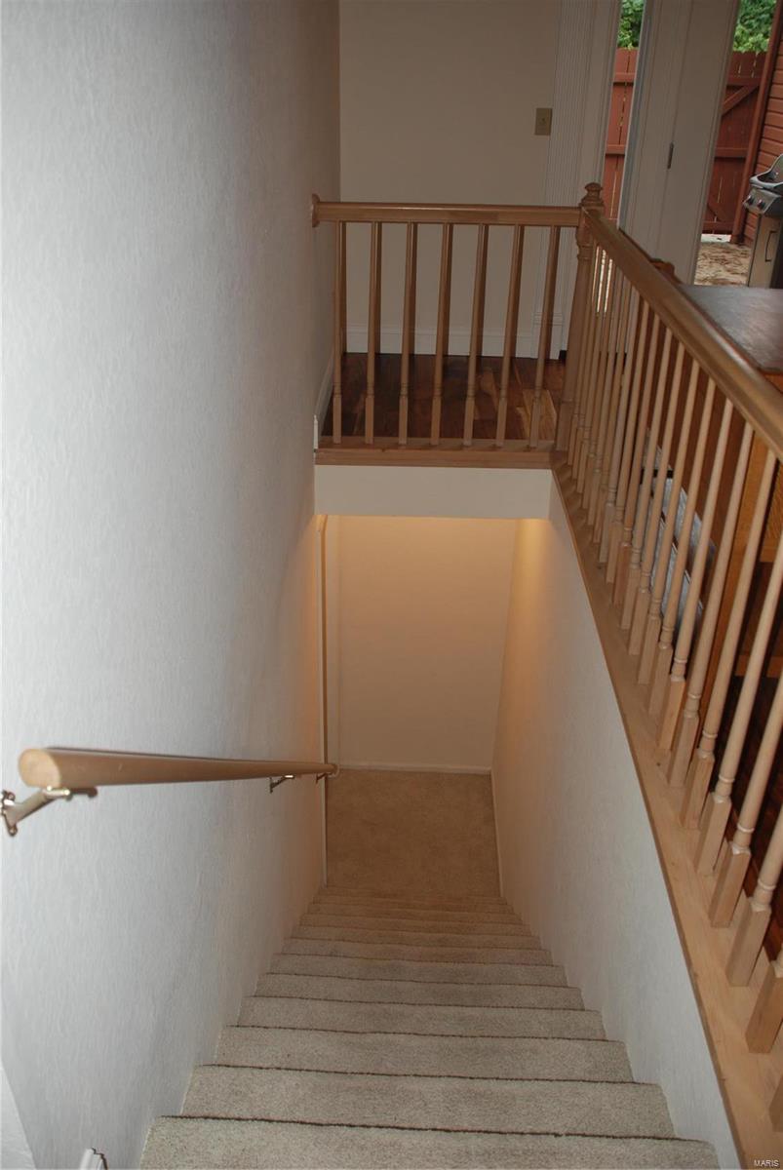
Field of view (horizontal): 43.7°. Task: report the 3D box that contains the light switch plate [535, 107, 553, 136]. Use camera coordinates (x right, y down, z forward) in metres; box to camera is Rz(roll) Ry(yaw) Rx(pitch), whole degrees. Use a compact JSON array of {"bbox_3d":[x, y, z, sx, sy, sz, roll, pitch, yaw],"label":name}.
[{"bbox_3d":[0.704,-2.140,4.513,0.071,0.114,0.010,2,30,1],"label":"light switch plate"}]

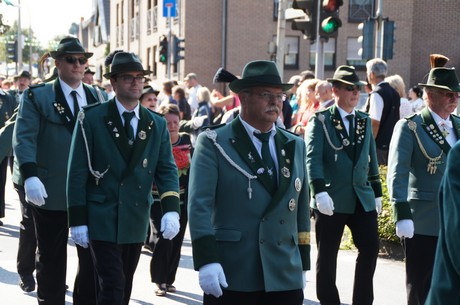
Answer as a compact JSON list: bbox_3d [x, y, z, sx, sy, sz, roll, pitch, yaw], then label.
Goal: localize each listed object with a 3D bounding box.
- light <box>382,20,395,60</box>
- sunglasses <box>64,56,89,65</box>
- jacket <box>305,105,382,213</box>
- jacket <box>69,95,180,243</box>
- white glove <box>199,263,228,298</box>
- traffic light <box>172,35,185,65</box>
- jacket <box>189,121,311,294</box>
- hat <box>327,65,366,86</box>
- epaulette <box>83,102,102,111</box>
[{"bbox_3d":[2.932,-2.097,21.300,0.260,0.750,0.310,4,4,30],"label":"light"},{"bbox_3d":[-0.985,-0.574,7.180,0.145,0.045,0.150,0,4,-33],"label":"sunglasses"},{"bbox_3d":[0.840,0.048,8.500,0.520,0.790,0.320,0,4,-33],"label":"jacket"},{"bbox_3d":[-0.590,0.105,6.330,0.550,0.790,0.340,0,3,-29],"label":"jacket"},{"bbox_3d":[-0.077,0.573,5.200,0.120,0.180,0.100,0,4,-30],"label":"white glove"},{"bbox_3d":[-1.314,-2.629,29.300,0.360,0.750,0.280,3,3,18],"label":"traffic light"},{"bbox_3d":[0.086,0.232,5.080,0.570,0.770,0.350,-1,4,-30],"label":"jacket"},{"bbox_3d":[0.810,-0.531,7.950,0.265,0.135,0.295,-2,4,-34],"label":"hat"},{"bbox_3d":[-0.719,-0.240,6.000,0.125,0.022,0.055,-19,12,-25],"label":"epaulette"}]

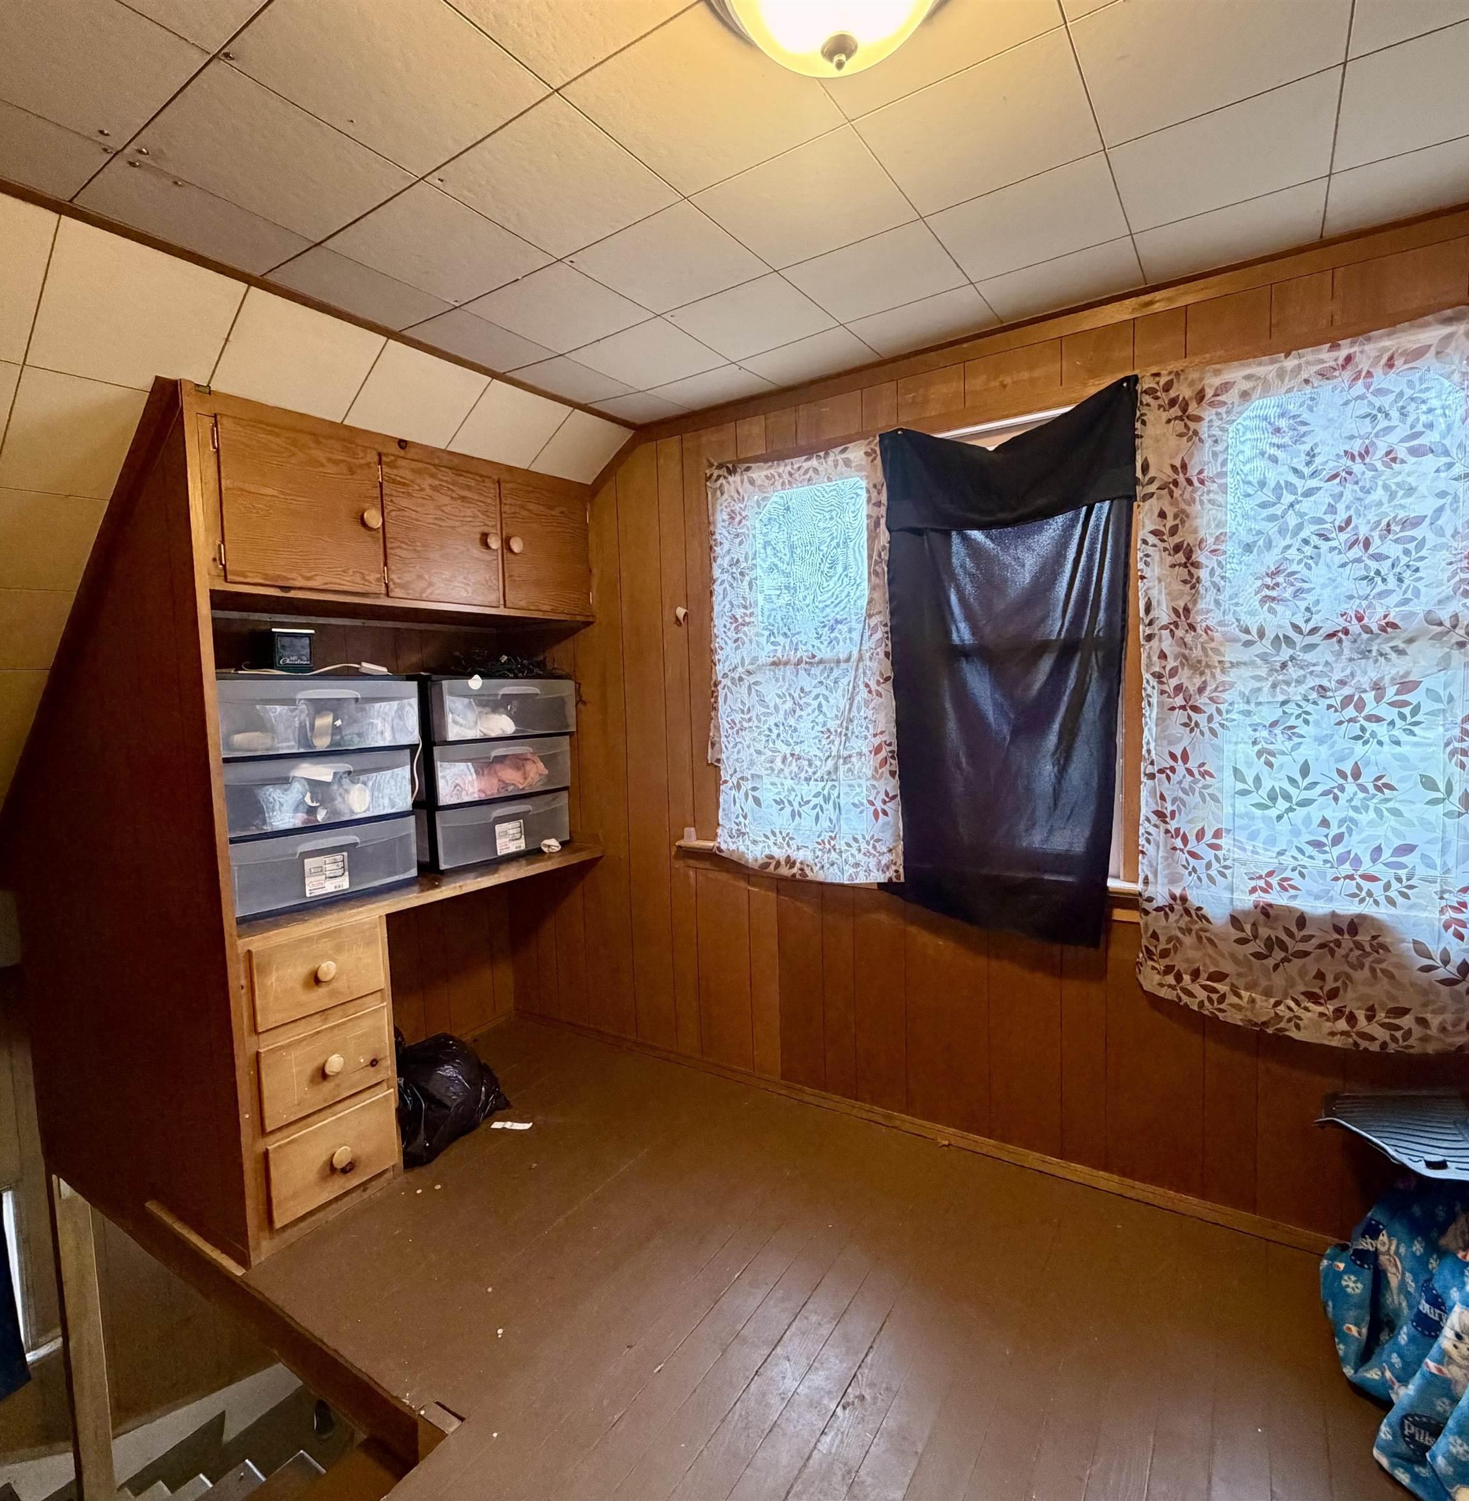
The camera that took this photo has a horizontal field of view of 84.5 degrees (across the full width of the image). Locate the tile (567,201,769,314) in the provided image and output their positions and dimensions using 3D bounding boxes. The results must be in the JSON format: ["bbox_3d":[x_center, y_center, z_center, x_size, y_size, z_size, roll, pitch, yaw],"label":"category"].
[{"bbox_3d":[-0.126,-0.965,1.601,0.307,0.015,0.305,0,5,34],"label":"tile"}]

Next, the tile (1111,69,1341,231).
[{"bbox_3d":[0.810,-0.986,1.346,0.307,0.015,0.305,0,5,34],"label":"tile"}]

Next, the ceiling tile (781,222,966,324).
[{"bbox_3d":[0.299,-0.983,1.675,0.305,0.020,0.305,1,4,34],"label":"ceiling tile"}]

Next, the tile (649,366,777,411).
[{"bbox_3d":[-0.061,-1.006,2.233,0.305,0.020,0.223,1,4,34],"label":"tile"}]

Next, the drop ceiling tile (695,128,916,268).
[{"bbox_3d":[0.130,-0.960,1.422,0.305,0.020,0.305,1,4,34],"label":"drop ceiling tile"}]

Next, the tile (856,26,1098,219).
[{"bbox_3d":[0.386,-0.963,1.262,0.307,0.015,0.305,0,5,34],"label":"tile"}]

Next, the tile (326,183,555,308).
[{"bbox_3d":[-0.550,-0.942,1.517,0.307,0.015,0.305,0,5,34],"label":"tile"}]

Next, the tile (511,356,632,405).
[{"bbox_3d":[-0.424,-0.990,2.163,0.197,0.015,0.305,0,5,34],"label":"tile"}]

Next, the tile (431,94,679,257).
[{"bbox_3d":[-0.294,-0.941,1.348,0.307,0.015,0.305,0,5,34],"label":"tile"}]

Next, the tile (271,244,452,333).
[{"bbox_3d":[-0.753,-0.944,1.647,0.192,0.020,0.305,1,4,34],"label":"tile"}]

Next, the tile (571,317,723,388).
[{"bbox_3d":[-0.208,-0.987,2.014,0.305,0.020,0.305,1,4,34],"label":"tile"}]

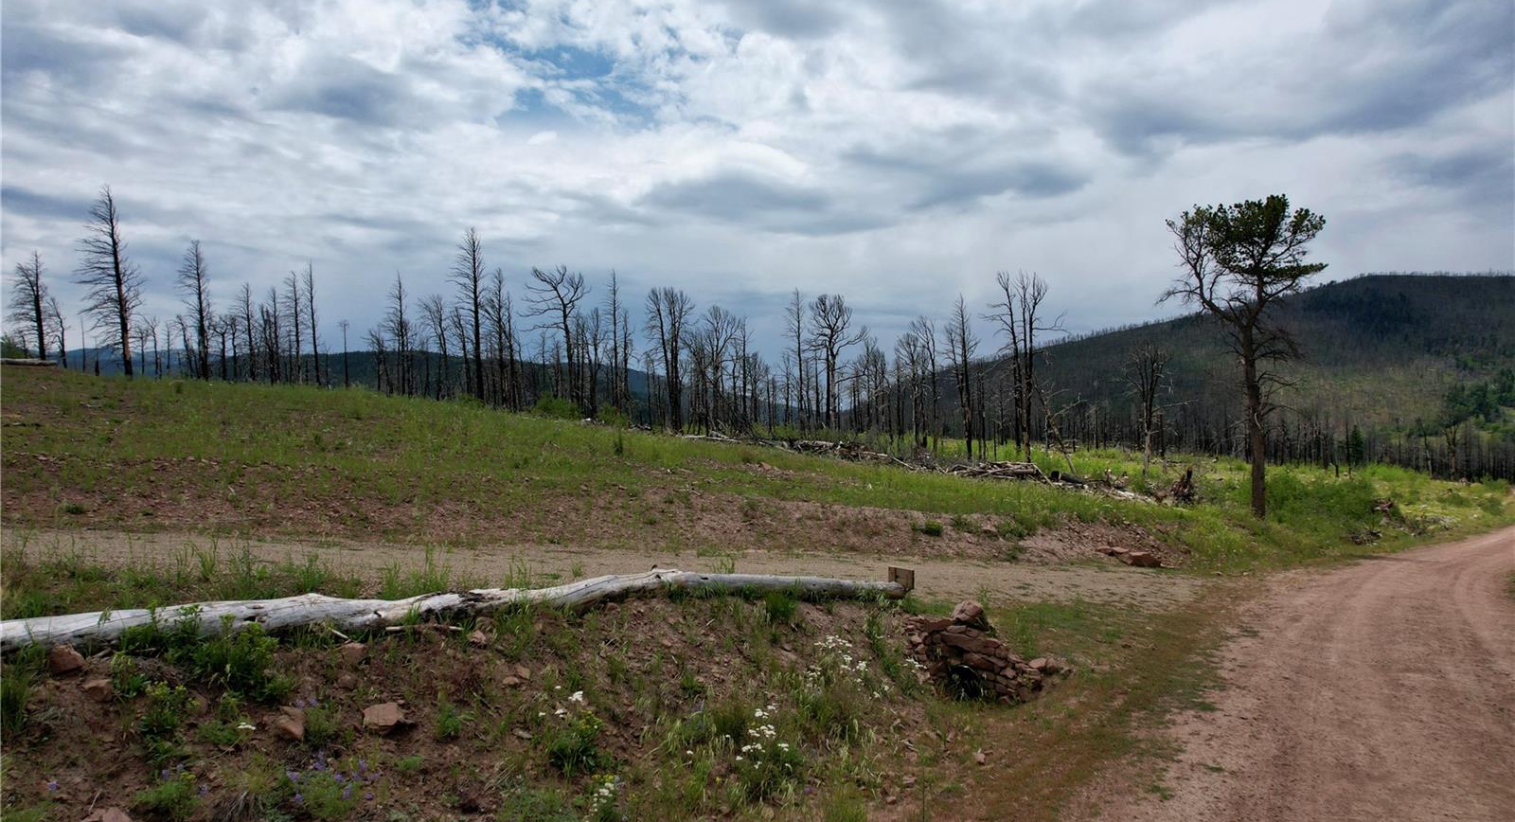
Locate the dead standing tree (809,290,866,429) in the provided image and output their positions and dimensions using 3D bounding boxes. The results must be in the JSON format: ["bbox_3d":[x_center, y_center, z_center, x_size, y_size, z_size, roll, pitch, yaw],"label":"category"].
[{"bbox_3d":[5.527,-3.259,64.001,3.914,9.679,3.719,-1,1,5],"label":"dead standing tree"}]

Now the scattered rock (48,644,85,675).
[{"bbox_3d":[-6.269,2.265,8.400,0.297,0.240,0.270,-2,1,-37],"label":"scattered rock"}]

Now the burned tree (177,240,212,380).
[{"bbox_3d":[-36.447,-6.466,60.001,2.033,9.308,1.931,-2,1,-31],"label":"burned tree"}]

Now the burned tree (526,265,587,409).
[{"bbox_3d":[-12.571,-4.544,58.001,3.770,9.149,3.581,-2,1,-12],"label":"burned tree"}]

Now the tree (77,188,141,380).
[{"bbox_3d":[-37.844,-7.482,54.002,3.224,11.264,3.062,-2,1,-35],"label":"tree"}]

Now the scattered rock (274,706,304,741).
[{"bbox_3d":[-3.895,2.603,7.700,0.237,0.240,0.220,-2,1,-27],"label":"scattered rock"}]

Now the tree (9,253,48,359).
[{"bbox_3d":[-48.764,-7.019,62.001,2.057,7.517,1.954,-2,1,-38],"label":"tree"}]

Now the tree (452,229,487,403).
[{"bbox_3d":[-17.748,-5.795,57.002,1.949,10.849,1.851,-2,1,-17],"label":"tree"}]

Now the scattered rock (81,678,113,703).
[{"bbox_3d":[-5.775,2.443,8.100,0.254,0.170,0.220,-2,1,-36],"label":"scattered rock"}]

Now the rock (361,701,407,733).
[{"bbox_3d":[-3.183,2.615,7.900,0.366,0.210,0.290,-2,1,-22],"label":"rock"}]

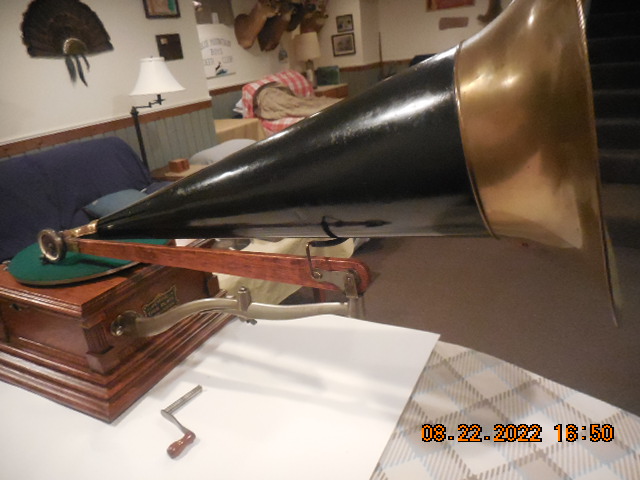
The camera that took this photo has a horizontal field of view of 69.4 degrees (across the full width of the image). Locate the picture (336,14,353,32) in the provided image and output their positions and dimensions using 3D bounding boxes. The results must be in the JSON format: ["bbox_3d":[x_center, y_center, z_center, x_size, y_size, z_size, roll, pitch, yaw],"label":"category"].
[{"bbox_3d":[0.384,-3.319,7.096,0.269,0.228,0.025,5,25,25],"label":"picture"}]

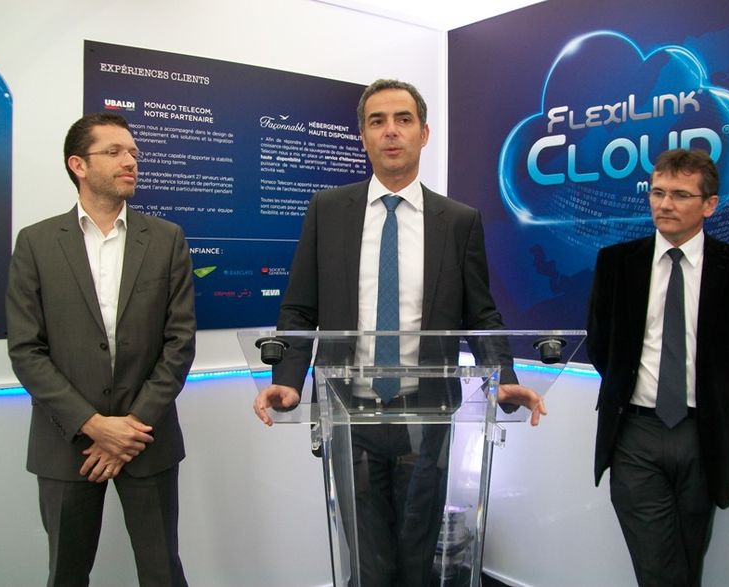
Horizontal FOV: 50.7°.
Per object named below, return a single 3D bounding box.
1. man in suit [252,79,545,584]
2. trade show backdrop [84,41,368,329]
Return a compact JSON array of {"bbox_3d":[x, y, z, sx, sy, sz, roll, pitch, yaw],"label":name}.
[{"bbox_3d":[0.078,0.375,1.909,0.660,1.790,0.420,0,3,2],"label":"man in suit"},{"bbox_3d":[-0.428,-0.358,2.815,1.210,0.960,0.020,-2,3,-37],"label":"trade show backdrop"}]

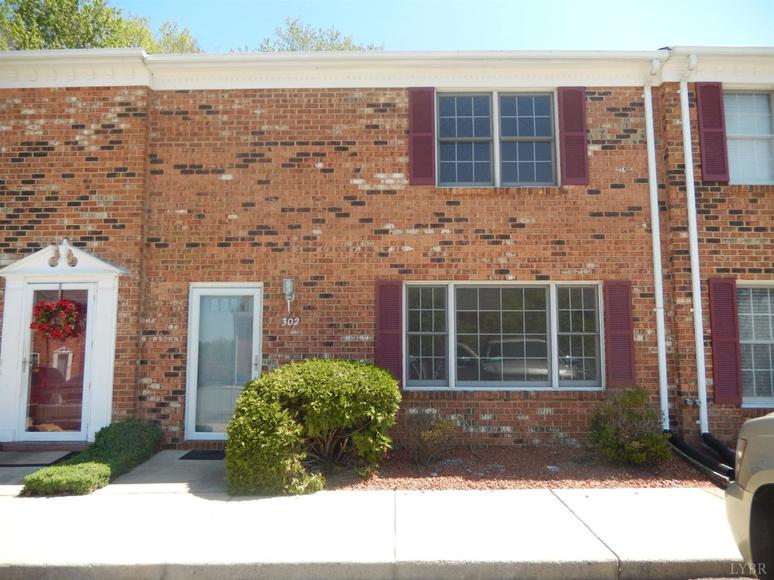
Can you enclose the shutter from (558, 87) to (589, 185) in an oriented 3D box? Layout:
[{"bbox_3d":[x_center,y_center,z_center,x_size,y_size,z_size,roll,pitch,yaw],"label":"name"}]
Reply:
[{"bbox_3d":[2.578,-2.133,7.720,0.370,1.400,0.040,0,-6,0],"label":"shutter"}]

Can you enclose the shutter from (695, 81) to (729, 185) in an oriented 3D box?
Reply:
[{"bbox_3d":[4.431,-2.154,7.600,0.370,1.400,0.040,0,-6,0],"label":"shutter"}]

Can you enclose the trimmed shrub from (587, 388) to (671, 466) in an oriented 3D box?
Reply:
[{"bbox_3d":[2.937,1.633,6.834,0.959,0.839,0.840,0,-6,1],"label":"trimmed shrub"}]

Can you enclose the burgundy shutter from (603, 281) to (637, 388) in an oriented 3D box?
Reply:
[{"bbox_3d":[3.095,0.582,7.426,0.370,1.423,0.040,0,-6,1],"label":"burgundy shutter"}]

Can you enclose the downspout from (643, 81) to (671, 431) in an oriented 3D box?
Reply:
[{"bbox_3d":[3.638,-0.540,7.510,0.085,4.742,0.075,0,-6,0],"label":"downspout"}]

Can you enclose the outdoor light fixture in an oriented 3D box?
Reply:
[{"bbox_3d":[-1.305,0.076,7.434,0.135,0.448,0.170,0,-6,0],"label":"outdoor light fixture"}]

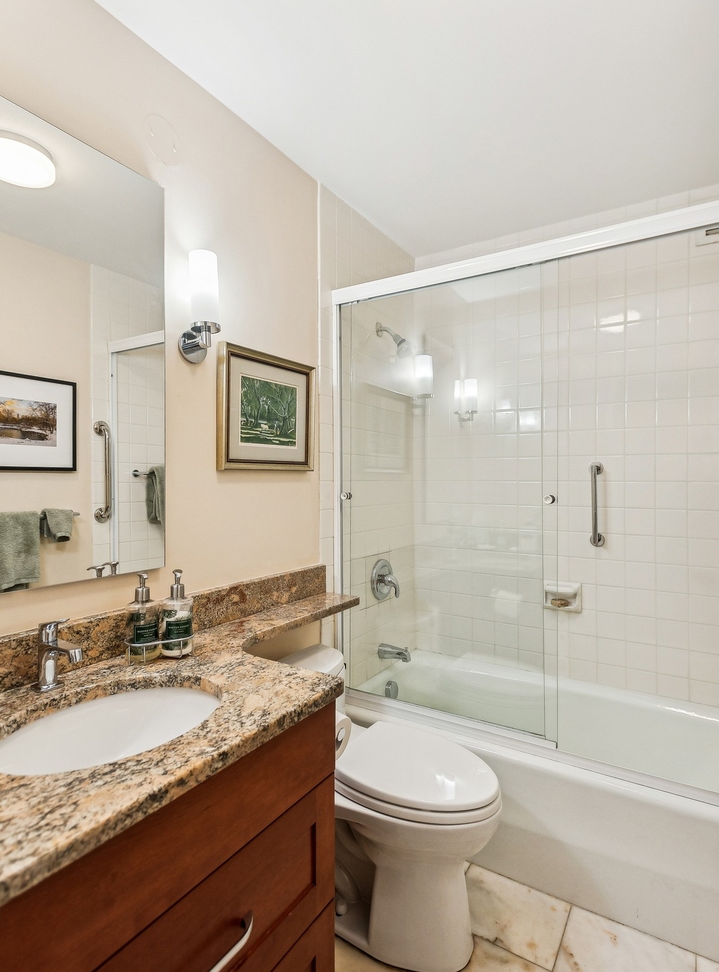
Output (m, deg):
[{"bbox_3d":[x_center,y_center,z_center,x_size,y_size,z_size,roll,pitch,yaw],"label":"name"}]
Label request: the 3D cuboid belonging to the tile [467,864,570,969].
[{"bbox_3d":[0.425,1.239,1.478,0.306,0.010,0.255,0,0,32],"label":"tile"}]

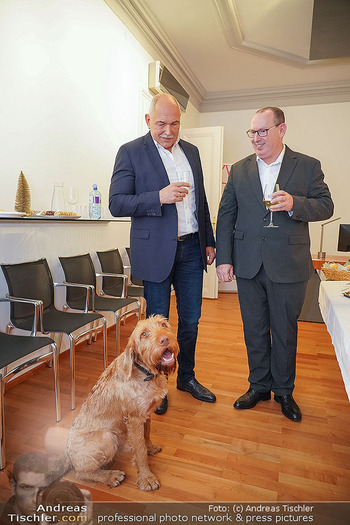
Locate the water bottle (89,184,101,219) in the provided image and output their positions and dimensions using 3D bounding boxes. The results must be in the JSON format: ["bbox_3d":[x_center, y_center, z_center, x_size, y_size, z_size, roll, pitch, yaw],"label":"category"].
[{"bbox_3d":[-0.630,-0.477,2.757,0.085,0.270,0.085,1,6,0],"label":"water bottle"}]

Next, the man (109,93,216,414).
[{"bbox_3d":[-0.073,-0.070,2.208,0.640,1.870,0.480,-2,7,-25],"label":"man"}]

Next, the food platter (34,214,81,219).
[{"bbox_3d":[-0.785,-0.314,2.338,0.290,0.035,0.290,4,7,19],"label":"food platter"}]

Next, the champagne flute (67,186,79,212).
[{"bbox_3d":[-0.746,-0.441,2.552,0.085,0.220,0.085,4,7,19],"label":"champagne flute"}]

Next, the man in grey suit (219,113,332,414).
[{"bbox_3d":[0.591,0.005,2.099,0.660,1.780,0.460,4,7,21],"label":"man in grey suit"}]

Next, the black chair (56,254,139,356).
[{"bbox_3d":[-0.601,0.368,2.790,0.560,0.840,0.550,4,7,19],"label":"black chair"}]

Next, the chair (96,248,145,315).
[{"bbox_3d":[-0.426,0.316,3.292,0.560,0.840,0.550,4,7,19],"label":"chair"}]

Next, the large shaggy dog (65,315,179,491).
[{"bbox_3d":[-0.204,0.568,1.578,0.500,0.710,0.320,3,7,18],"label":"large shaggy dog"}]

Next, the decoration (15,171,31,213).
[{"bbox_3d":[-0.907,-0.417,2.086,0.094,0.260,0.094,4,7,19],"label":"decoration"}]

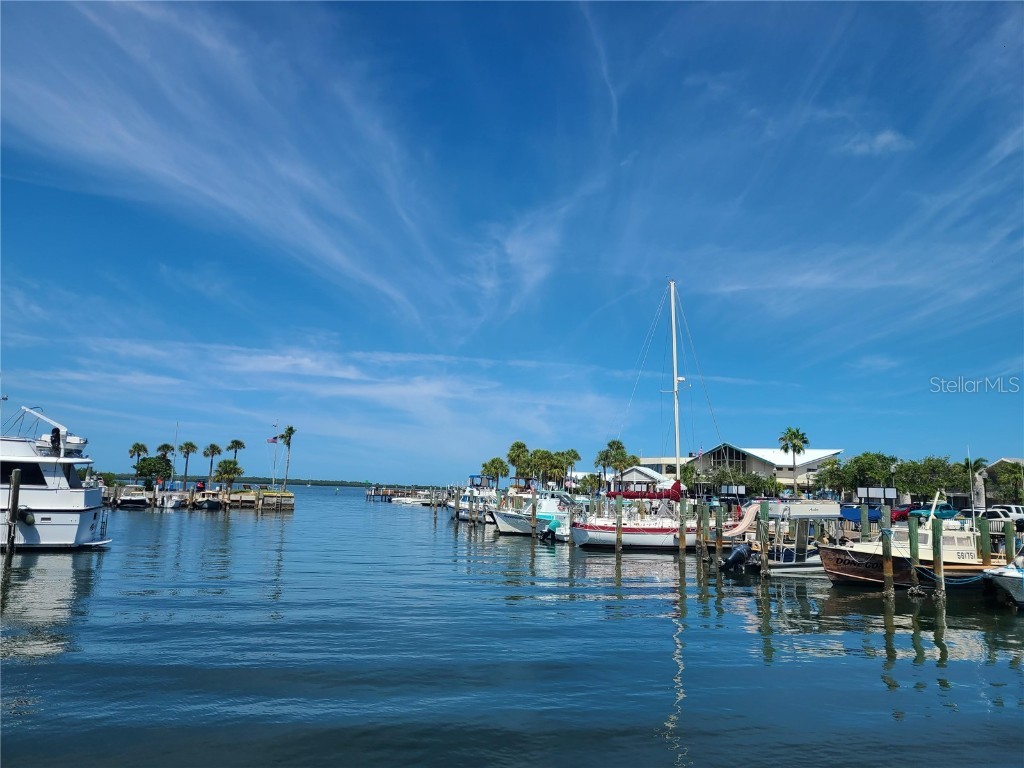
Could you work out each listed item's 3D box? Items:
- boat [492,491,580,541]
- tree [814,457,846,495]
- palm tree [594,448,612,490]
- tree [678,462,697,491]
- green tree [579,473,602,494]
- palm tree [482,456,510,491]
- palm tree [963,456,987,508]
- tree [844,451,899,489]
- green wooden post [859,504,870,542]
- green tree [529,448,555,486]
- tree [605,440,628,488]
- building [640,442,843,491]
[{"bbox_3d":[1.406,7.850,46.000,5.400,2.950,2.300,-2,-8,21],"label":"boat"},{"bbox_3d":[33.565,10.884,81.132,3.800,6.140,3.800,1,-8,0],"label":"tree"},{"bbox_3d":[10.317,10.703,86.178,2.200,6.830,2.200,1,-8,0],"label":"palm tree"},{"bbox_3d":[19.318,11.224,84.639,2.200,5.259,2.200,2,-8,0],"label":"tree"},{"bbox_3d":[8.370,11.275,82.000,2.600,3.500,2.600,1,-8,0],"label":"green tree"},{"bbox_3d":[-2.116,12.426,99.603,3.400,5.793,3.400,2,-8,0],"label":"palm tree"},{"bbox_3d":[45.627,10.391,76.142,2.800,6.300,2.800,1,-8,0],"label":"palm tree"},{"bbox_3d":[36.927,10.015,79.000,5.500,6.300,5.500,1,-8,0],"label":"tree"},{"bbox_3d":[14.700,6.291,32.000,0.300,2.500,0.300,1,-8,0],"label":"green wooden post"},{"bbox_3d":[3.452,10.854,90.000,3.100,6.500,3.100,1,-8,0],"label":"green tree"},{"bbox_3d":[11.727,10.190,86.253,2.600,7.930,2.600,1,-8,0],"label":"tree"},{"bbox_3d":[32.879,13.338,110.337,28.500,9.170,17.000,1,-8,6],"label":"building"}]

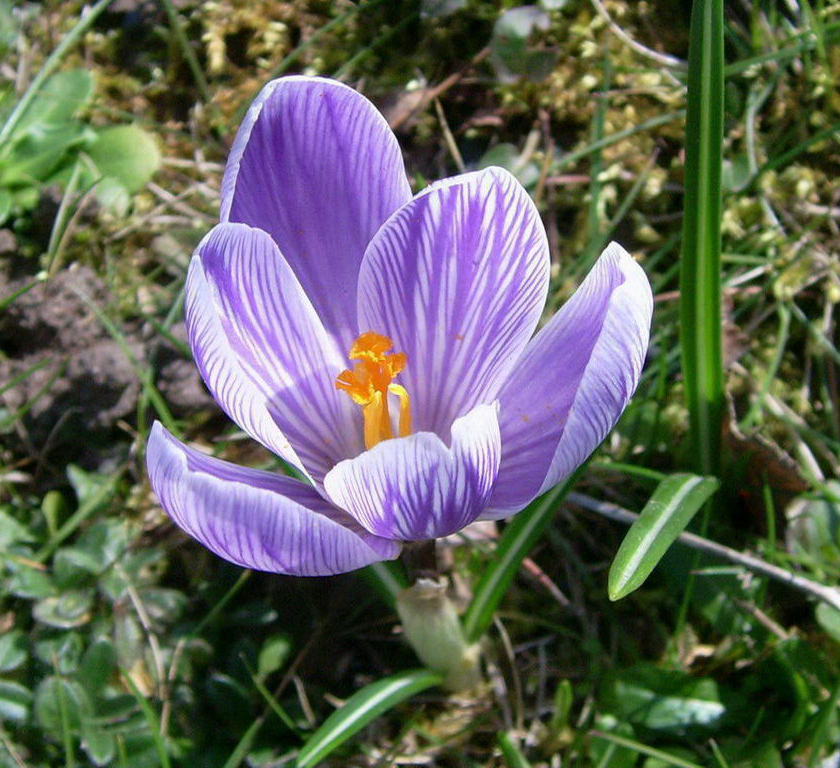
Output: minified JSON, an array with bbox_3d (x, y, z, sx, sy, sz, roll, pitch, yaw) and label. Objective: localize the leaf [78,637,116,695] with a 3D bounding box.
[{"bbox_3d":[-0.054,0.047,0.198,0.006,0.004,0.010,4,57,3],"label":"leaf"}]

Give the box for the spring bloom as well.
[{"bbox_3d":[-0.003,-0.004,0.160,0.060,0.053,0.057,0,43,0],"label":"spring bloom"}]

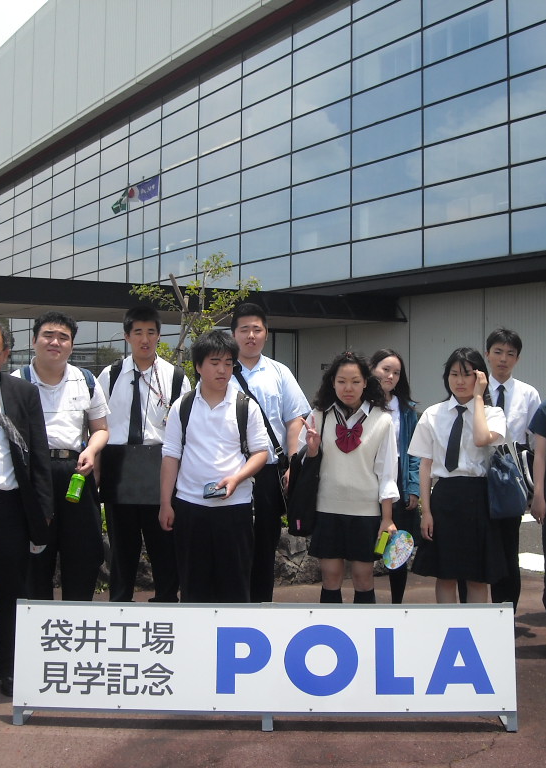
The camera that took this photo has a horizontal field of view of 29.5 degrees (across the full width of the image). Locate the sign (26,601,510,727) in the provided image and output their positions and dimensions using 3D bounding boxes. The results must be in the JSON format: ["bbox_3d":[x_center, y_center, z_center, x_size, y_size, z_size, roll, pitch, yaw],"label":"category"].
[{"bbox_3d":[-0.028,1.099,4.181,1.940,0.486,0.360,0,0,1],"label":"sign"}]

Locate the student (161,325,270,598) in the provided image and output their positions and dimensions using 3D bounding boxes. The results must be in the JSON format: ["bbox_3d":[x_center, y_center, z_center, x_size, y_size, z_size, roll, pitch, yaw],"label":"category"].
[{"bbox_3d":[-0.271,0.549,4.824,0.500,1.590,0.400,0,0,-2],"label":"student"}]

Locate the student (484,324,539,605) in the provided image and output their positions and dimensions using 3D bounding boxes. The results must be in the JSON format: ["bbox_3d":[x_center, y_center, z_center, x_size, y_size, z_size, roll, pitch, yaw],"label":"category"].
[{"bbox_3d":[1.225,0.519,5.600,0.470,1.680,0.310,0,0,6],"label":"student"}]

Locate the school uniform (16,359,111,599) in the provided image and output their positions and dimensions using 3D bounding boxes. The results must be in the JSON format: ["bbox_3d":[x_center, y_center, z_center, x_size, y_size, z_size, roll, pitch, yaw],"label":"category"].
[{"bbox_3d":[-1.077,0.570,5.200,0.530,1.400,0.330,0,0,-7],"label":"school uniform"}]

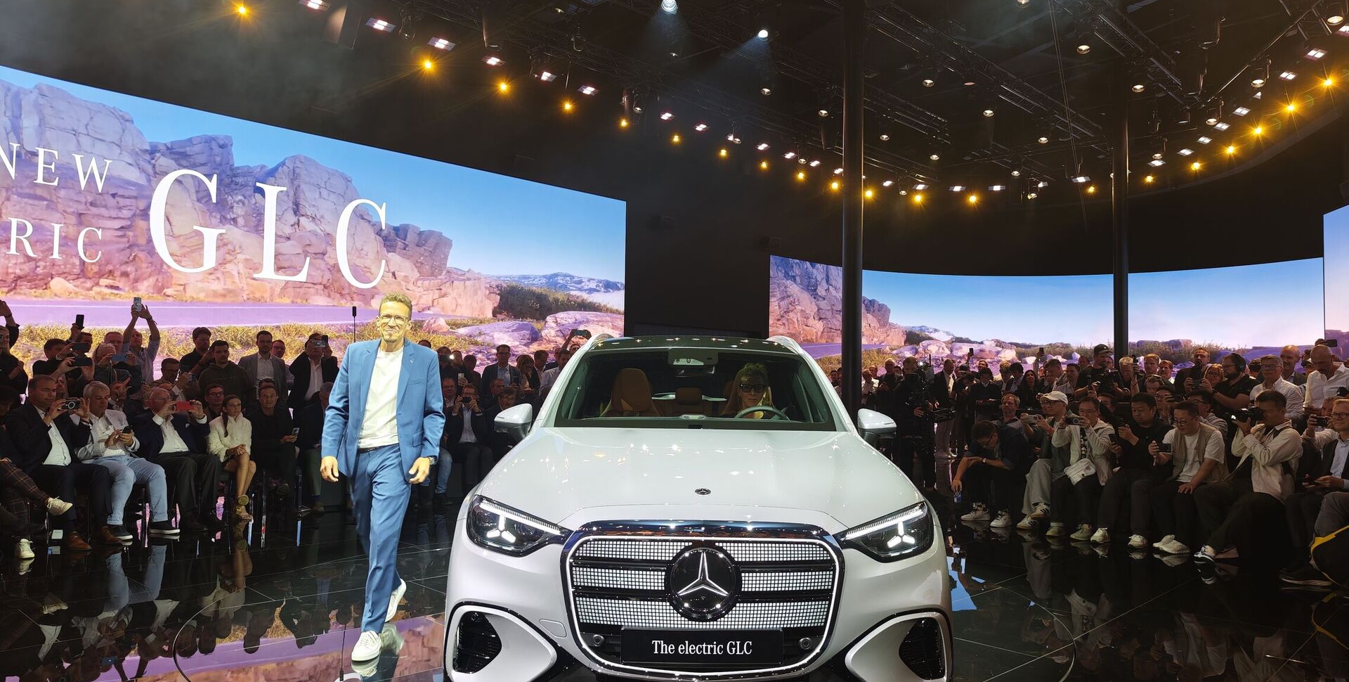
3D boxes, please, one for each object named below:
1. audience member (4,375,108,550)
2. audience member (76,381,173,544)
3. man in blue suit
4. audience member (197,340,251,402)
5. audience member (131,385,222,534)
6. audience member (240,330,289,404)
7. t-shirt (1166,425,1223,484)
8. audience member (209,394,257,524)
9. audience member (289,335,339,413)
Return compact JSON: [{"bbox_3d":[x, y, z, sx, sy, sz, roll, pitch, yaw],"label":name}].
[{"bbox_3d":[-4.860,0.935,7.170,0.880,1.330,0.600,0,-3,21],"label":"audience member"},{"bbox_3d":[-4.693,0.978,7.637,0.900,1.290,0.570,0,-3,23],"label":"audience member"},{"bbox_3d":[-1.493,0.642,4.668,0.610,1.800,0.720,1,-2,-6],"label":"man in blue suit"},{"bbox_3d":[-4.888,0.850,9.664,0.520,1.713,0.340,3,-3,-43],"label":"audience member"},{"bbox_3d":[-4.443,1.009,8.035,0.900,1.270,0.580,0,-3,23],"label":"audience member"},{"bbox_3d":[-4.625,0.817,10.100,0.560,1.840,0.360,3,-3,-30],"label":"audience member"},{"bbox_3d":[4.517,0.986,7.800,0.300,0.500,0.480,3,-3,-39],"label":"t-shirt"},{"bbox_3d":[-4.233,1.068,8.531,0.750,1.200,0.460,-1,-3,35],"label":"audience member"},{"bbox_3d":[-4.044,0.832,10.100,0.580,1.830,0.450,2,-3,-28],"label":"audience member"}]

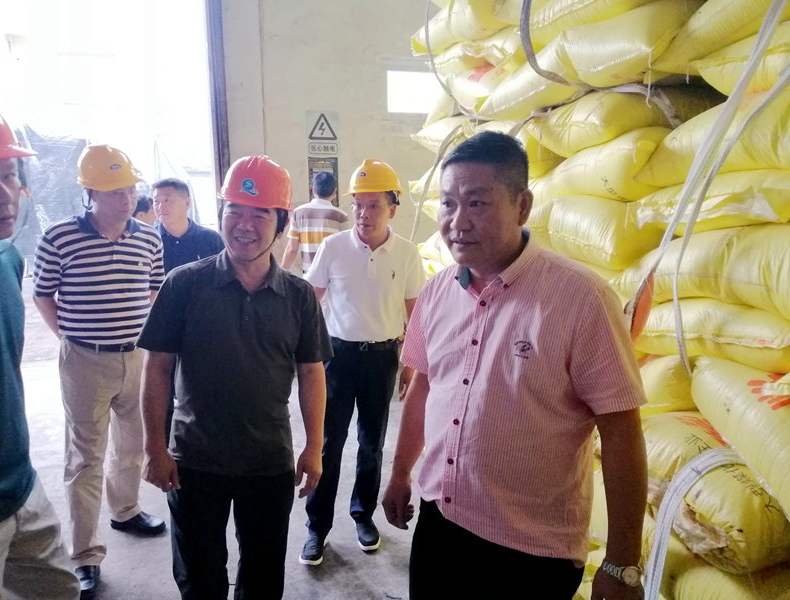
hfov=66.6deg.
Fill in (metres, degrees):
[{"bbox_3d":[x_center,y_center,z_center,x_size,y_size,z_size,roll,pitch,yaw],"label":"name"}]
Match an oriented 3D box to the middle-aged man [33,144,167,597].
[{"bbox_3d":[-1.228,0.287,2.549,0.550,1.800,0.440,-8,14,-37],"label":"middle-aged man"}]

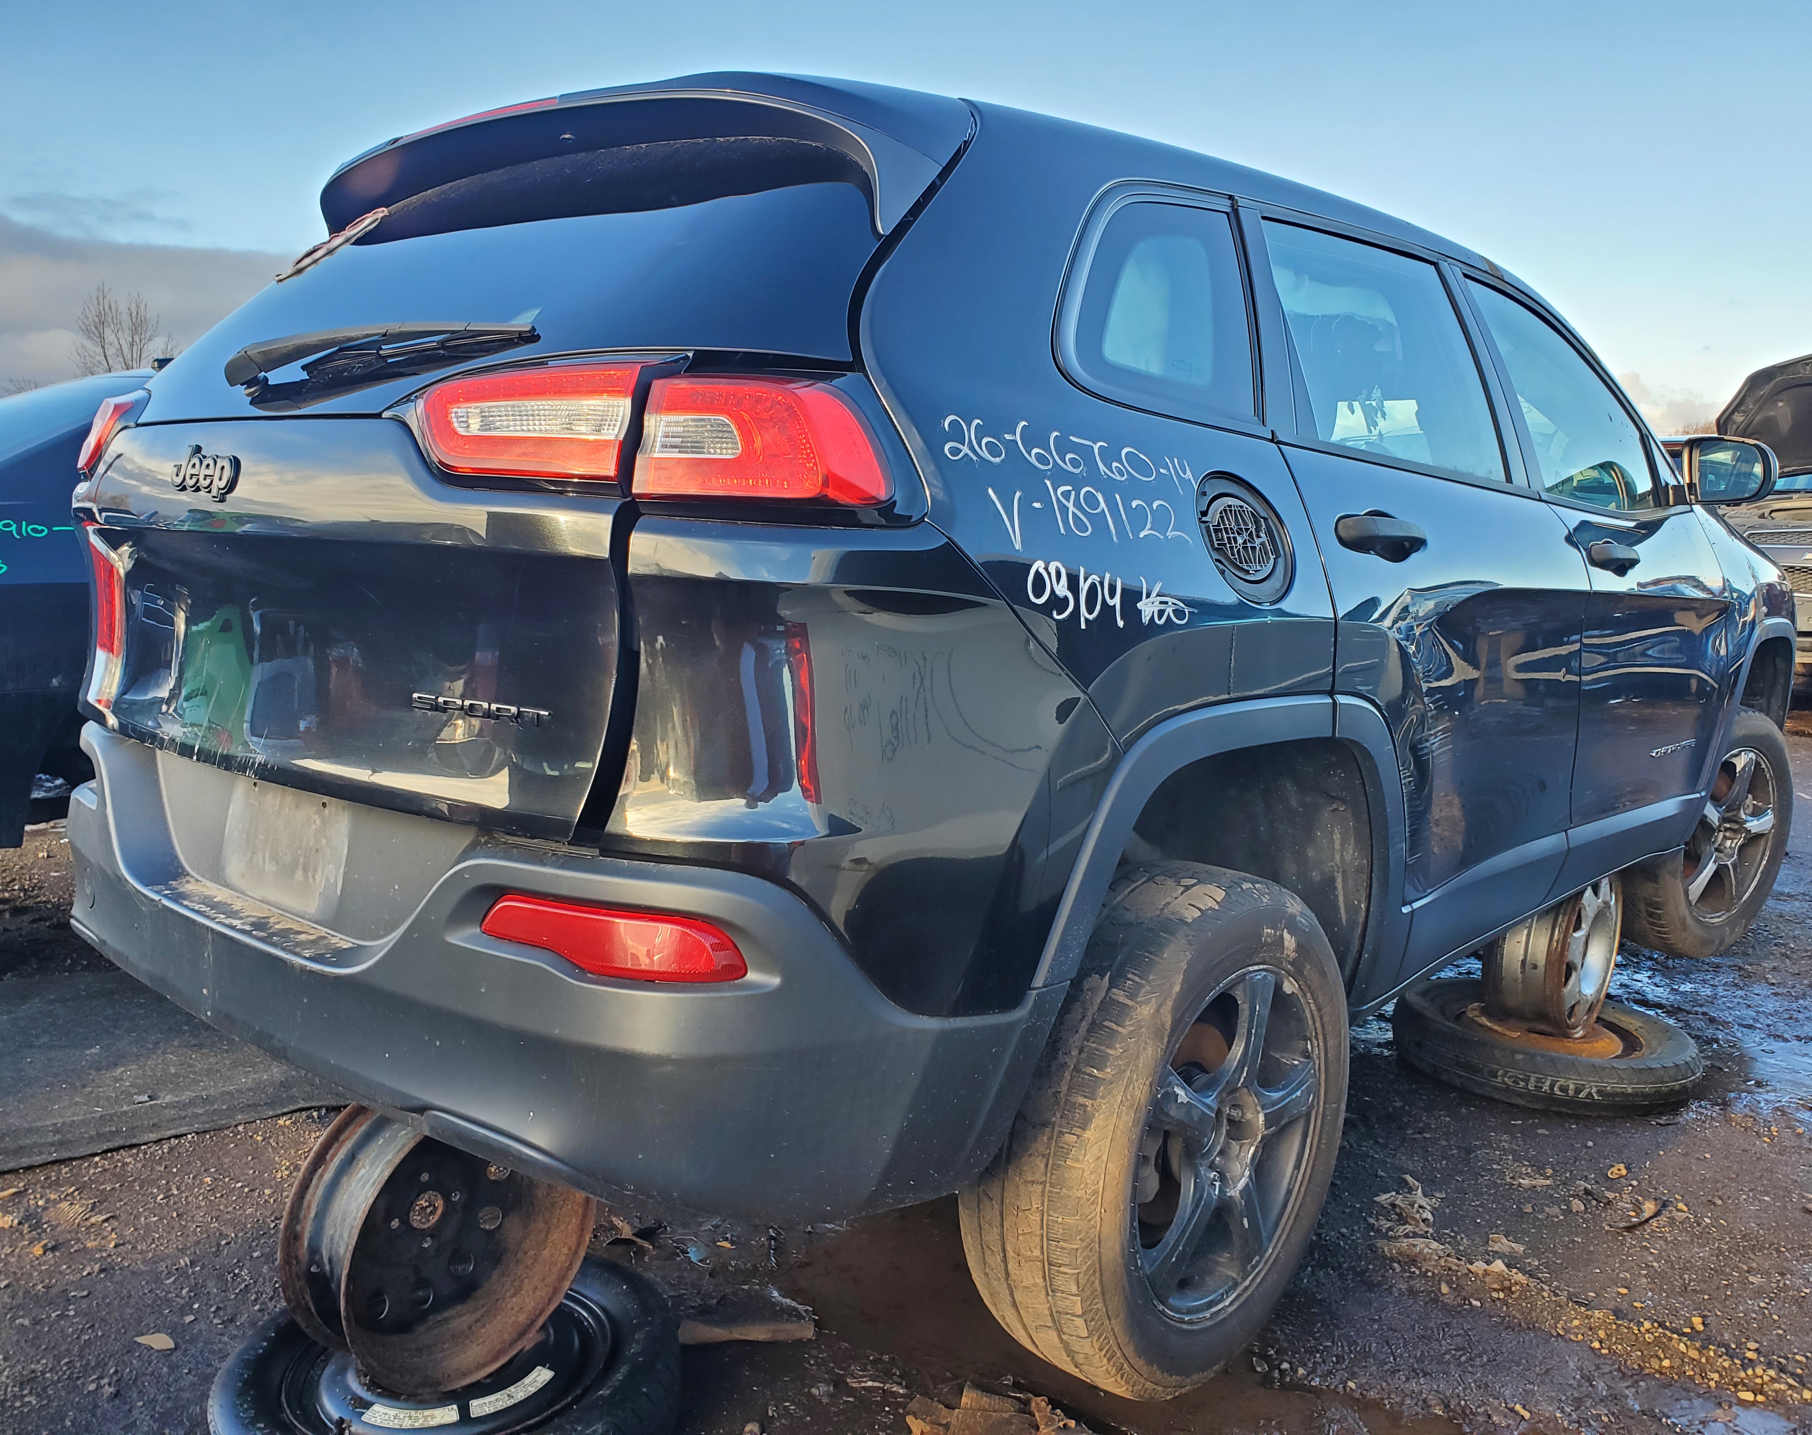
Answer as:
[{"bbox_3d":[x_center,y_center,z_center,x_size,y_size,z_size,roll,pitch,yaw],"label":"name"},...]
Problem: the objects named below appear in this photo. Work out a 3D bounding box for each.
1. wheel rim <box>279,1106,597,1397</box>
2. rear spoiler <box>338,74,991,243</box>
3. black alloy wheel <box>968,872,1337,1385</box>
[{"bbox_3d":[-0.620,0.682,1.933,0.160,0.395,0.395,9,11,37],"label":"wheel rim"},{"bbox_3d":[-0.478,-0.728,2.006,1.400,0.270,0.320,9,11,42],"label":"rear spoiler"},{"bbox_3d":[0.369,0.565,2.006,0.230,0.700,0.700,7,10,42],"label":"black alloy wheel"}]

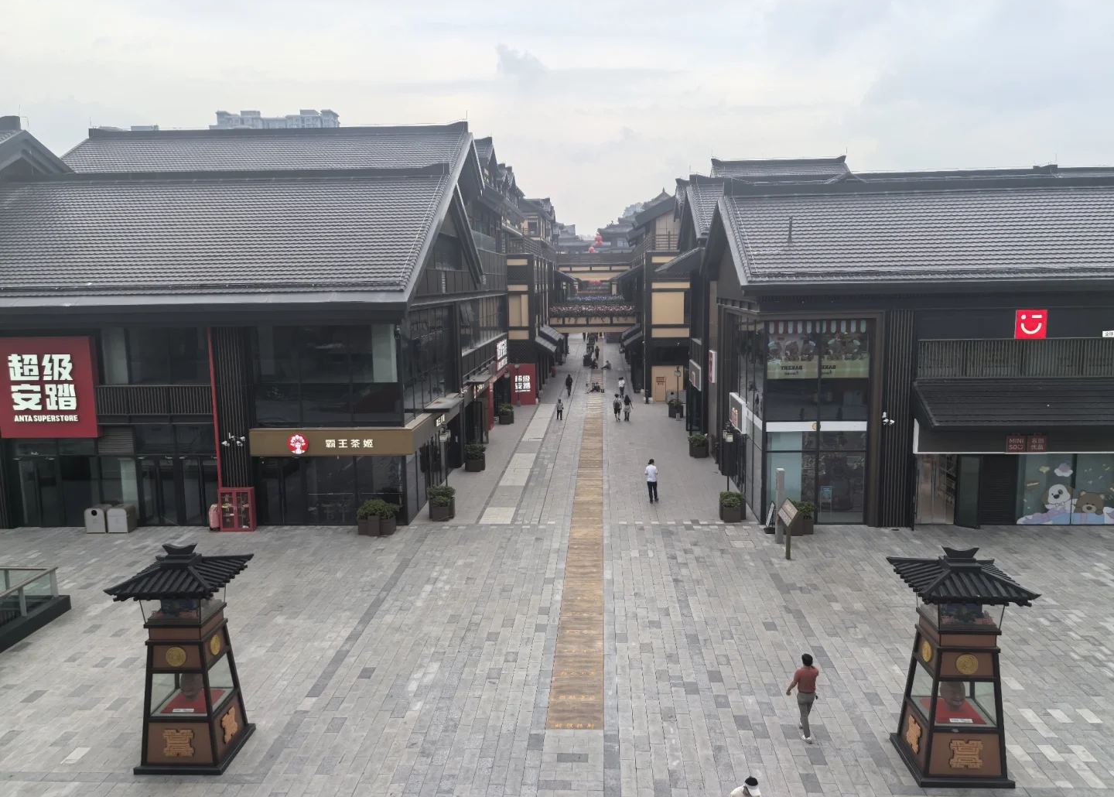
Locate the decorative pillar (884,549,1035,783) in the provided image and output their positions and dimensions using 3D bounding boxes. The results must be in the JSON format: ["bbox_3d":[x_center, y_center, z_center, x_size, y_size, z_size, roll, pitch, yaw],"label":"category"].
[{"bbox_3d":[7.372,4.769,16.078,2.020,4.160,2.020,0,8,5],"label":"decorative pillar"}]

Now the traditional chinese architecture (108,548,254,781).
[{"bbox_3d":[-7.136,4.876,16.857,2.000,4.190,2.000,-1,8,2],"label":"traditional chinese architecture"}]

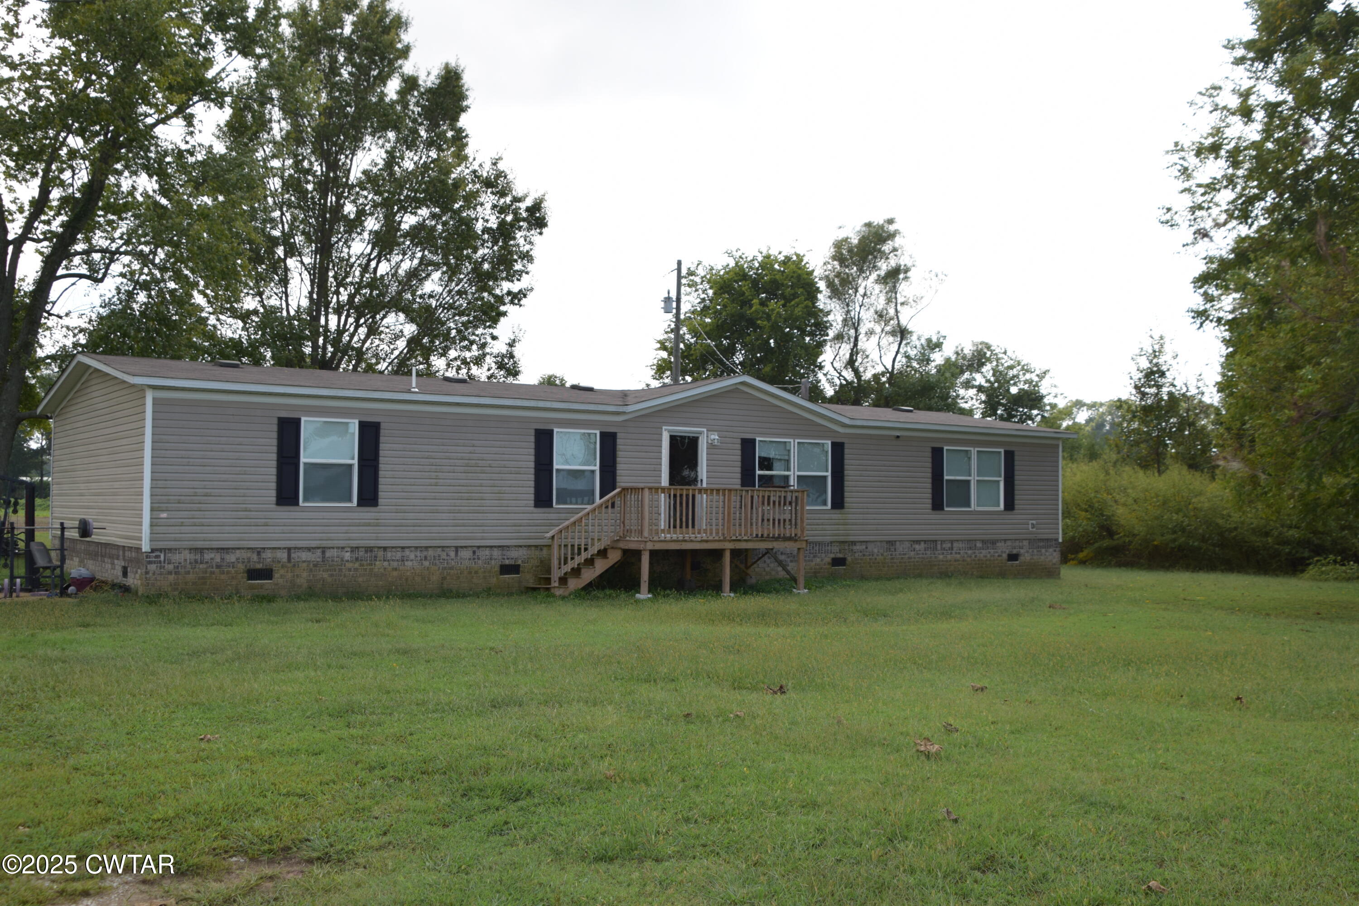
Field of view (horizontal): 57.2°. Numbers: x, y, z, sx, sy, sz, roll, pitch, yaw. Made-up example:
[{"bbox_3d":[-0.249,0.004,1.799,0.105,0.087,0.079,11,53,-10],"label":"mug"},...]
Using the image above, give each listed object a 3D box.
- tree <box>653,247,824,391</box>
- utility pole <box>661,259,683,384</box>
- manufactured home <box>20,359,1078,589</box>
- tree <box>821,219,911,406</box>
[{"bbox_3d":[2.473,-2.525,53.752,7.596,12.548,7.200,1,-2,0],"label":"tree"},{"bbox_3d":[-0.285,-1.867,45.791,0.784,10.551,0.450,1,-2,0],"label":"utility pole"},{"bbox_3d":[-1.748,0.672,28.381,21.580,4.200,9.250,2,-3,-35],"label":"manufactured home"},{"bbox_3d":[8.309,-3.315,55.715,4.358,14.391,4.400,1,-2,0],"label":"tree"}]

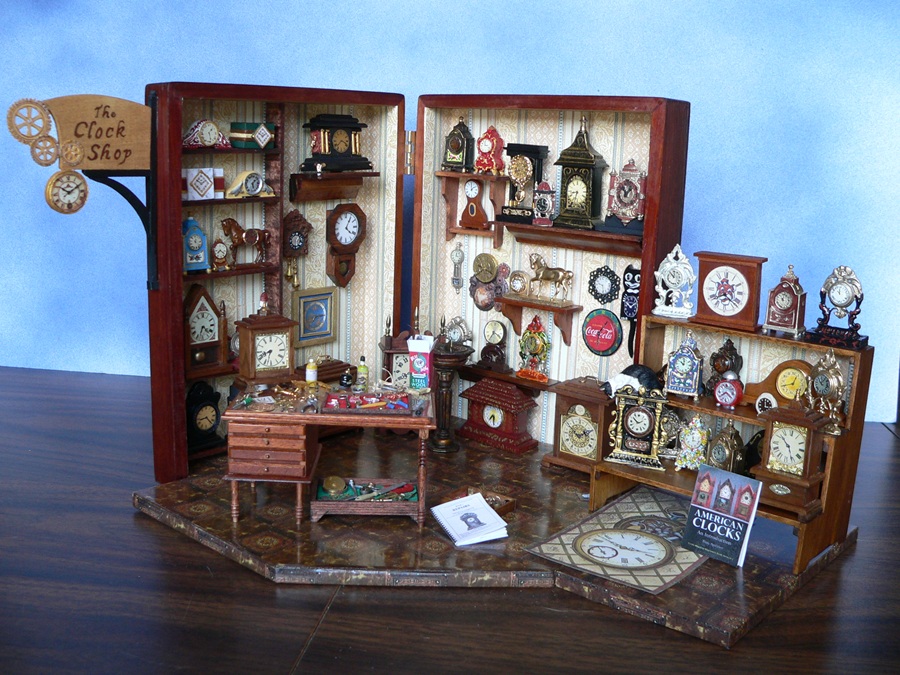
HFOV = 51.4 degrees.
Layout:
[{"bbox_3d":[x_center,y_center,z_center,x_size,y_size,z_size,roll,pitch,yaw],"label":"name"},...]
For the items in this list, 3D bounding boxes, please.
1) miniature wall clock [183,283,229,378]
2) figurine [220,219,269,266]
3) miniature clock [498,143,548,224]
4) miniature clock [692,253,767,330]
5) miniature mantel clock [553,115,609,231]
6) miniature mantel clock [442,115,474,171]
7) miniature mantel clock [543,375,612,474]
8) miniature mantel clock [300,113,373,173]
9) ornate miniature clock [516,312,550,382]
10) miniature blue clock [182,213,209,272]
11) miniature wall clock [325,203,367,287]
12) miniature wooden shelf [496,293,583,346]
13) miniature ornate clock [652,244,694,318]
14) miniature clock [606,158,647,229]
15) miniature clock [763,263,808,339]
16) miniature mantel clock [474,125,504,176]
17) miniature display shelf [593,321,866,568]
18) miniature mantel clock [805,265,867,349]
[{"bbox_3d":[-0.146,-0.005,0.546,0.010,0.052,0.033,12,16,38],"label":"miniature wall clock"},{"bbox_3d":[-0.134,-0.063,0.616,0.009,0.030,0.032,14,17,42],"label":"figurine"},{"bbox_3d":[0.046,-0.098,0.596,0.029,0.048,0.013,12,16,37],"label":"miniature clock"},{"bbox_3d":[0.151,-0.025,0.505,0.040,0.038,0.009,13,17,39],"label":"miniature clock"},{"bbox_3d":[0.081,-0.102,0.579,0.031,0.067,0.013,13,16,39],"label":"miniature mantel clock"},{"bbox_3d":[0.007,-0.143,0.694,0.021,0.040,0.013,11,16,35],"label":"miniature mantel clock"},{"bbox_3d":[0.082,0.054,0.577,0.043,0.061,0.019,12,15,36],"label":"miniature mantel clock"},{"bbox_3d":[-0.079,-0.139,0.664,0.019,0.040,0.053,13,16,39],"label":"miniature mantel clock"},{"bbox_3d":[0.058,0.006,0.623,0.025,0.043,0.009,13,16,39],"label":"ornate miniature clock"},{"bbox_3d":[-0.163,-0.060,0.588,0.013,0.036,0.019,14,17,42],"label":"miniature blue clock"},{"bbox_3d":[-0.076,-0.068,0.692,0.011,0.062,0.030,13,17,40],"label":"miniature wall clock"},{"bbox_3d":[0.062,-0.010,0.663,0.062,0.029,0.020,12,16,39],"label":"miniature wooden shelf"},{"bbox_3d":[0.142,-0.036,0.585,0.025,0.044,0.009,12,16,37],"label":"miniature ornate clock"},{"bbox_3d":[0.104,-0.085,0.552,0.020,0.039,0.007,12,16,37],"label":"miniature clock"},{"bbox_3d":[0.197,-0.022,0.545,0.020,0.041,0.014,13,17,41],"label":"miniature clock"},{"bbox_3d":[0.030,-0.135,0.677,0.018,0.034,0.013,11,16,36],"label":"miniature mantel clock"},{"bbox_3d":[0.145,0.050,0.494,0.118,0.105,0.066,13,17,39],"label":"miniature display shelf"},{"bbox_3d":[0.201,-0.017,0.481,0.028,0.040,0.014,12,16,38],"label":"miniature mantel clock"}]

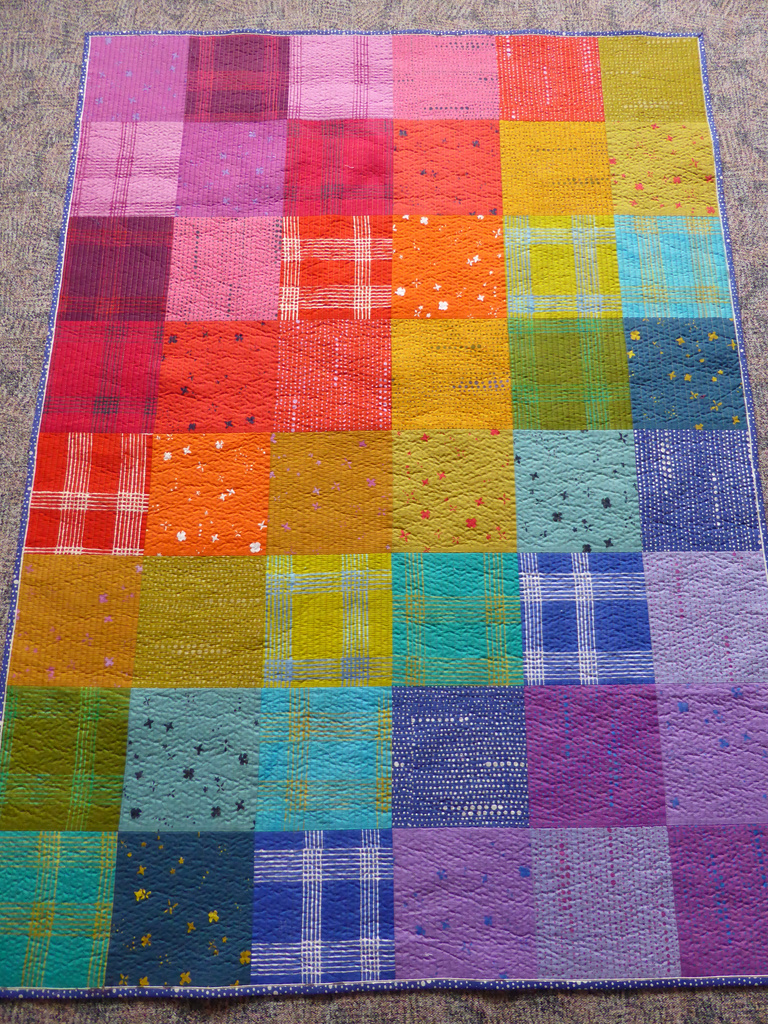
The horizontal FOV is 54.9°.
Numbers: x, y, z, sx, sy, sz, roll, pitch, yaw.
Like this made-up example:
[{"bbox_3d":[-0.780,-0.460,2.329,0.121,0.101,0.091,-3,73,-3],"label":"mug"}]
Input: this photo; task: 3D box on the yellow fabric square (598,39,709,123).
[{"bbox_3d":[0.604,-0.971,1.665,0.227,0.012,0.234,0,75,0],"label":"yellow fabric square"}]

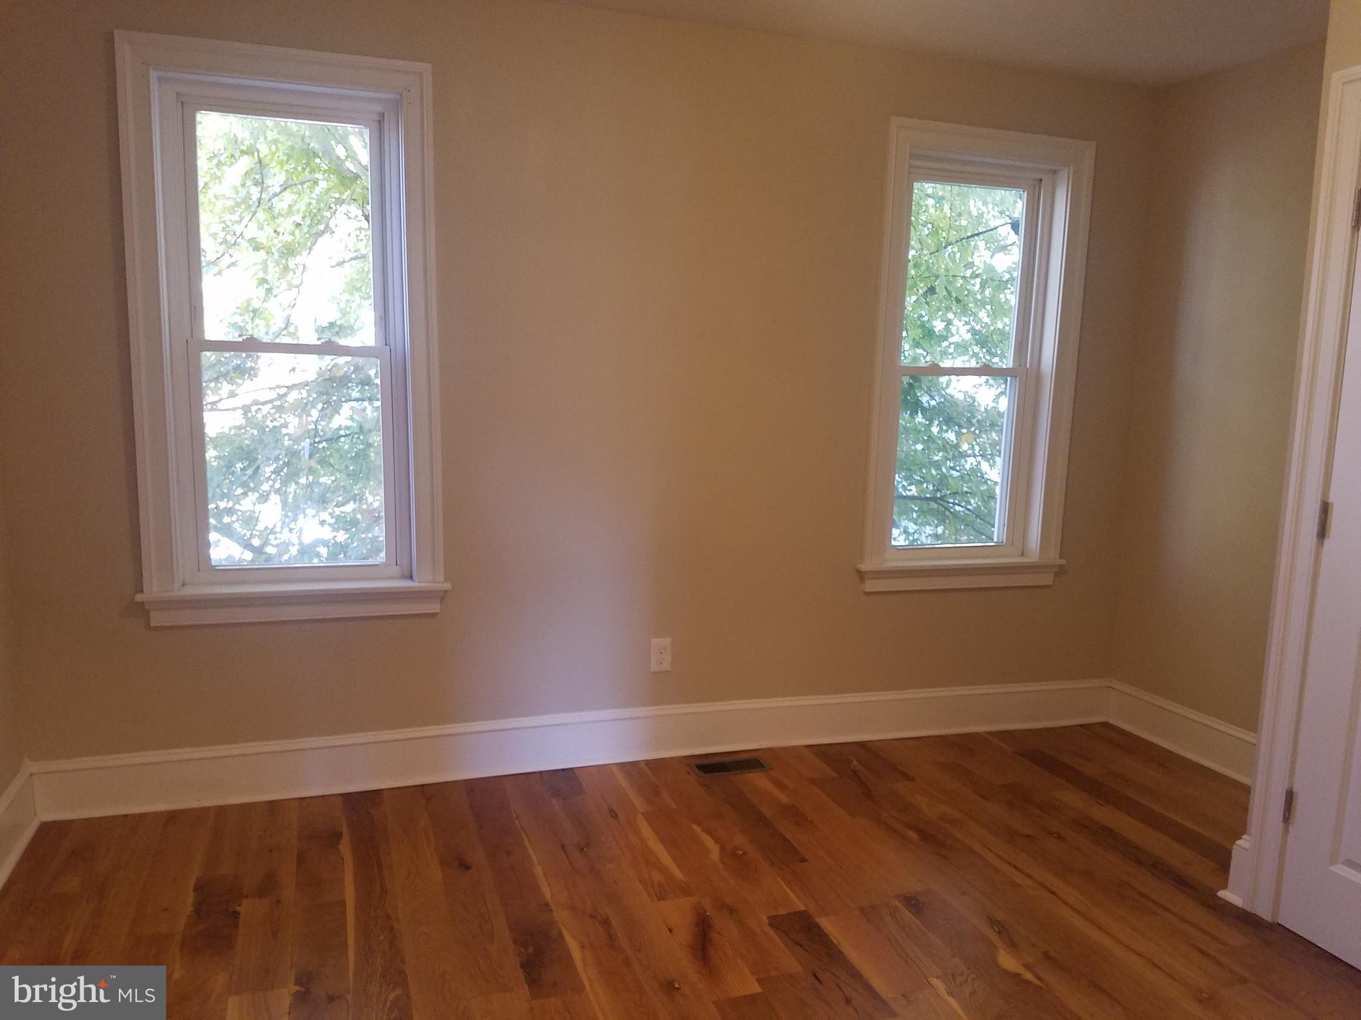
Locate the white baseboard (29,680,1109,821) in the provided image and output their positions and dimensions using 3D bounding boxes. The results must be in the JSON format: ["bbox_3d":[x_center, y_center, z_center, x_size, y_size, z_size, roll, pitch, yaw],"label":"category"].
[{"bbox_3d":[-0.073,0.776,3.507,3.750,0.183,0.036,-1,9,-18],"label":"white baseboard"}]

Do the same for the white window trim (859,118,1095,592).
[{"bbox_3d":[1.060,-0.521,3.702,0.850,1.637,0.120,-1,9,-18],"label":"white window trim"}]

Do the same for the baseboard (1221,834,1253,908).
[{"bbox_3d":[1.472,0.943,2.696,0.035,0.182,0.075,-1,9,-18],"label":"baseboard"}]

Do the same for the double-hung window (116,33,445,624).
[{"bbox_3d":[-1.135,-0.485,3.006,0.850,1.637,0.120,-1,9,-18],"label":"double-hung window"}]

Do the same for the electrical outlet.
[{"bbox_3d":[-0.065,0.495,3.481,0.071,0.115,0.010,-1,9,-18],"label":"electrical outlet"}]

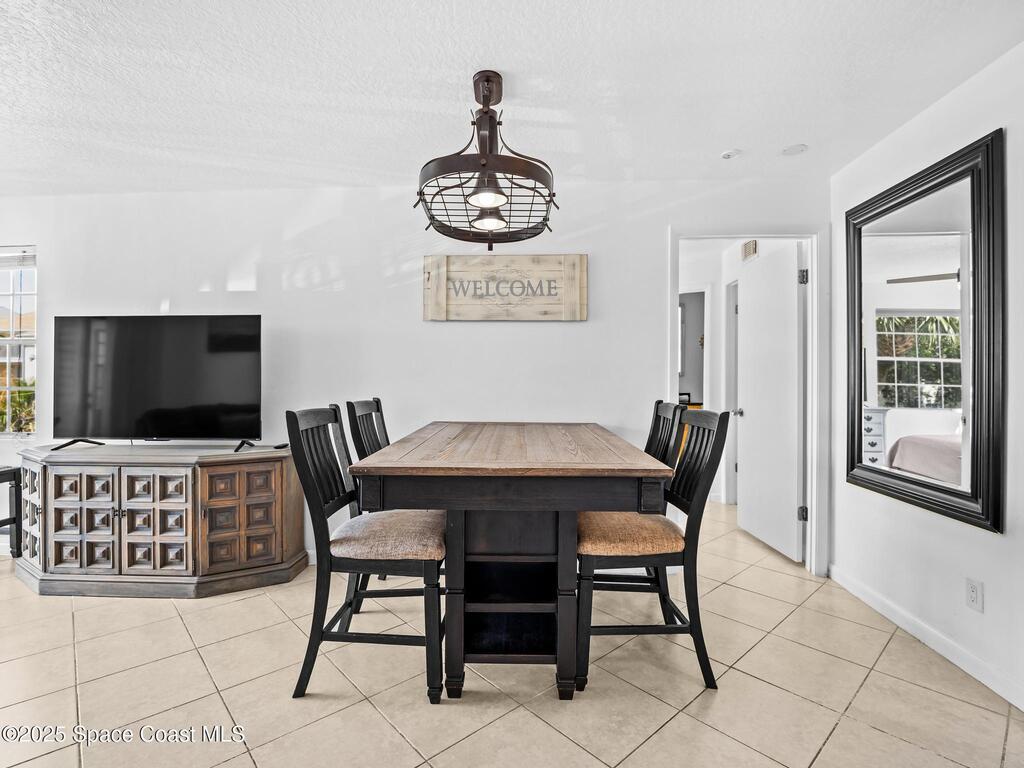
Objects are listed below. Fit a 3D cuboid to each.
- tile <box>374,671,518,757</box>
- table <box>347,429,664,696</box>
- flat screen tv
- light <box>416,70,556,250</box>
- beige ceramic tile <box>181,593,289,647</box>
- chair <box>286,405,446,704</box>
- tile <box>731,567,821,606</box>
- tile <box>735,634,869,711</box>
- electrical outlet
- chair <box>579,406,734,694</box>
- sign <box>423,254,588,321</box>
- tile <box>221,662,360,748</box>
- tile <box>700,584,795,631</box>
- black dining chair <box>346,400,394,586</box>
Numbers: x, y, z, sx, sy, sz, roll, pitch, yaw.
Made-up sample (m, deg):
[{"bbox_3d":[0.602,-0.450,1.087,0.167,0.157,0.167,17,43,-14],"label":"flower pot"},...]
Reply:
[{"bbox_3d":[-0.255,1.178,1.745,0.397,0.015,0.397,0,1,-42],"label":"tile"},{"bbox_3d":[-0.002,0.705,2.140,0.953,0.928,1.523,0,1,3],"label":"table"},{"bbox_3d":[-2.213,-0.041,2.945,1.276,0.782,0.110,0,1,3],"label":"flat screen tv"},{"bbox_3d":[-0.102,-0.935,1.940,0.553,0.603,0.824,0,1,-1],"label":"light"},{"bbox_3d":[-1.406,1.195,2.408,0.406,0.010,0.406,0,1,-43],"label":"beige ceramic tile"},{"bbox_3d":[-0.558,0.648,2.036,0.623,1.095,0.472,0,1,2],"label":"chair"},{"bbox_3d":[1.573,1.200,2.832,0.406,0.010,0.406,0,1,-43],"label":"tile"},{"bbox_3d":[1.196,1.180,1.954,0.397,0.015,0.397,0,1,-43],"label":"tile"},{"bbox_3d":[1.895,0.867,1.935,0.010,0.121,0.075,0,1,4],"label":"electrical outlet"},{"bbox_3d":[0.533,0.640,2.059,0.585,1.063,0.494,0,1,3],"label":"chair"},{"bbox_3d":[-0.038,-0.605,3.000,1.035,0.417,0.030,0,1,3],"label":"sign"},{"bbox_3d":[-0.845,1.202,1.821,0.406,0.010,0.406,0,1,-43],"label":"tile"},{"bbox_3d":[1.224,1.175,2.494,0.397,0.015,0.397,0,1,-44],"label":"tile"},{"bbox_3d":[-0.550,0.643,2.669,0.623,1.095,0.472,0,1,2],"label":"black dining chair"}]

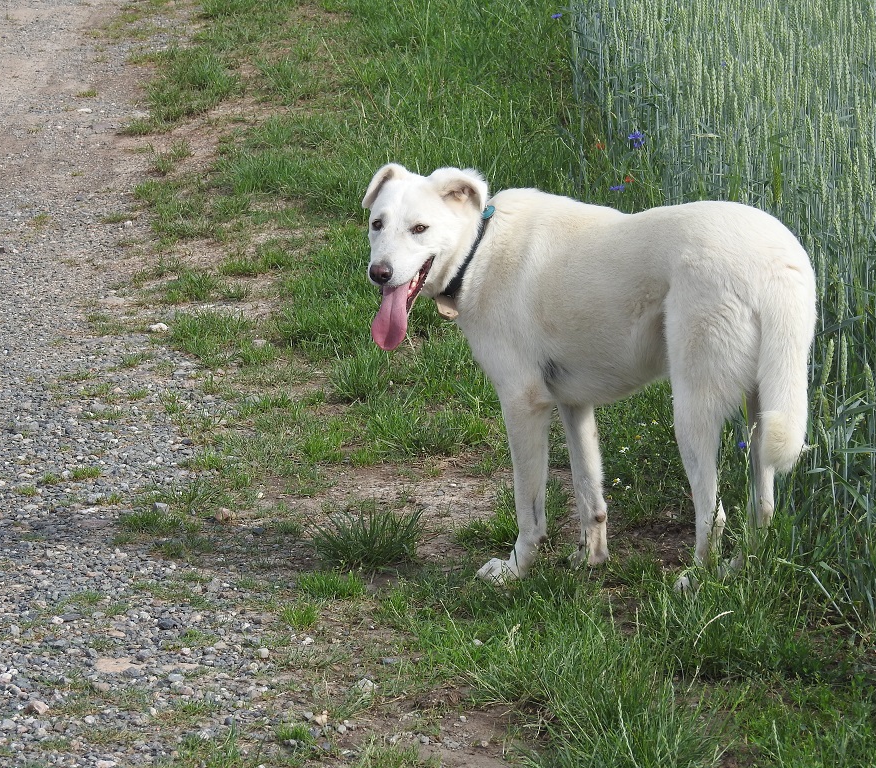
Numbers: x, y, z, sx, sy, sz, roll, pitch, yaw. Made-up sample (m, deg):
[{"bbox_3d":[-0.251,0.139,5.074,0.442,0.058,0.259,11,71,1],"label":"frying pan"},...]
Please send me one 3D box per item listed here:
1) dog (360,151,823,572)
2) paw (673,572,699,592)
[{"bbox_3d":[0.256,-0.021,9.018,0.770,0.690,0.300,7,11,40],"label":"dog"},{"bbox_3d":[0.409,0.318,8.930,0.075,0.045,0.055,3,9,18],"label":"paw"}]

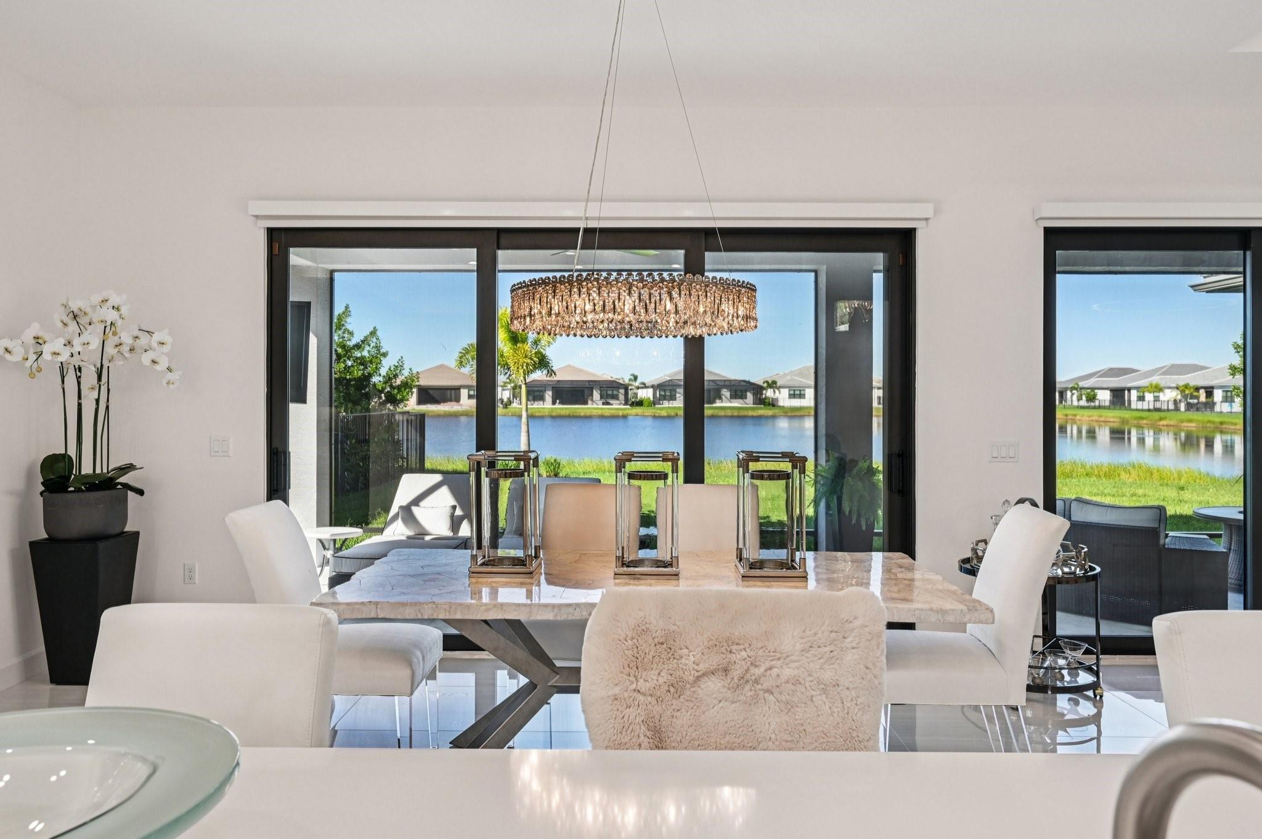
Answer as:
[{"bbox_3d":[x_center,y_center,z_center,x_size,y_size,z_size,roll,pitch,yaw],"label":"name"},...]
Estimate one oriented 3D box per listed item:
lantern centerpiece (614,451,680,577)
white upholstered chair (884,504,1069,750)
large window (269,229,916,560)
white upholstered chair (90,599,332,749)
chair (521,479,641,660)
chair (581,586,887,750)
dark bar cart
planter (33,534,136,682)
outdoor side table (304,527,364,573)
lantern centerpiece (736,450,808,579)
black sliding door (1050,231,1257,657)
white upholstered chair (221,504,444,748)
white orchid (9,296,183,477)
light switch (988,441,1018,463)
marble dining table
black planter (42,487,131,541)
[{"bbox_3d":[0.060,0.376,3.424,0.250,0.475,0.250,0,1,2],"label":"lantern centerpiece"},{"bbox_3d":[1.235,0.871,3.330,0.710,1.010,0.520,0,1,3],"label":"white upholstered chair"},{"bbox_3d":[-0.220,0.122,4.720,3.630,2.380,0.130,0,1,0],"label":"large window"},{"bbox_3d":[-0.880,0.910,1.586,0.480,1.010,0.620,0,1,0],"label":"white upholstered chair"},{"bbox_3d":[-0.205,0.856,3.990,0.525,1.010,0.700,0,1,0],"label":"chair"},{"bbox_3d":[0.237,0.912,1.650,0.620,1.040,0.600,0,1,0],"label":"chair"},{"bbox_3d":[1.982,1.030,4.200,0.640,0.630,0.640,0,1,0],"label":"dark bar cart"},{"bbox_3d":[-2.845,0.982,4.403,0.340,0.740,0.340,0,1,0],"label":"planter"},{"bbox_3d":[-2.205,1.071,6.225,0.450,0.480,0.450,0,1,0],"label":"outdoor side table"},{"bbox_3d":[0.548,0.378,3.354,0.250,0.475,0.250,0,1,2],"label":"lantern centerpiece"},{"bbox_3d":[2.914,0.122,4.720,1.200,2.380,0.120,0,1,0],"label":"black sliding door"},{"bbox_3d":[-1.191,0.866,3.450,0.710,1.010,0.490,0,1,0],"label":"white upholstered chair"},{"bbox_3d":[-2.740,-0.125,4.278,0.860,0.980,0.470,0,1,0],"label":"white orchid"},{"bbox_3d":[2.059,0.180,4.640,0.165,0.117,0.012,0,1,0],"label":"light switch"},{"bbox_3d":[0.065,0.995,3.393,2.330,0.760,1.050,0,1,2],"label":"marble dining table"},{"bbox_3d":[-2.828,0.481,4.360,0.370,0.235,0.370,0,1,0],"label":"black planter"}]

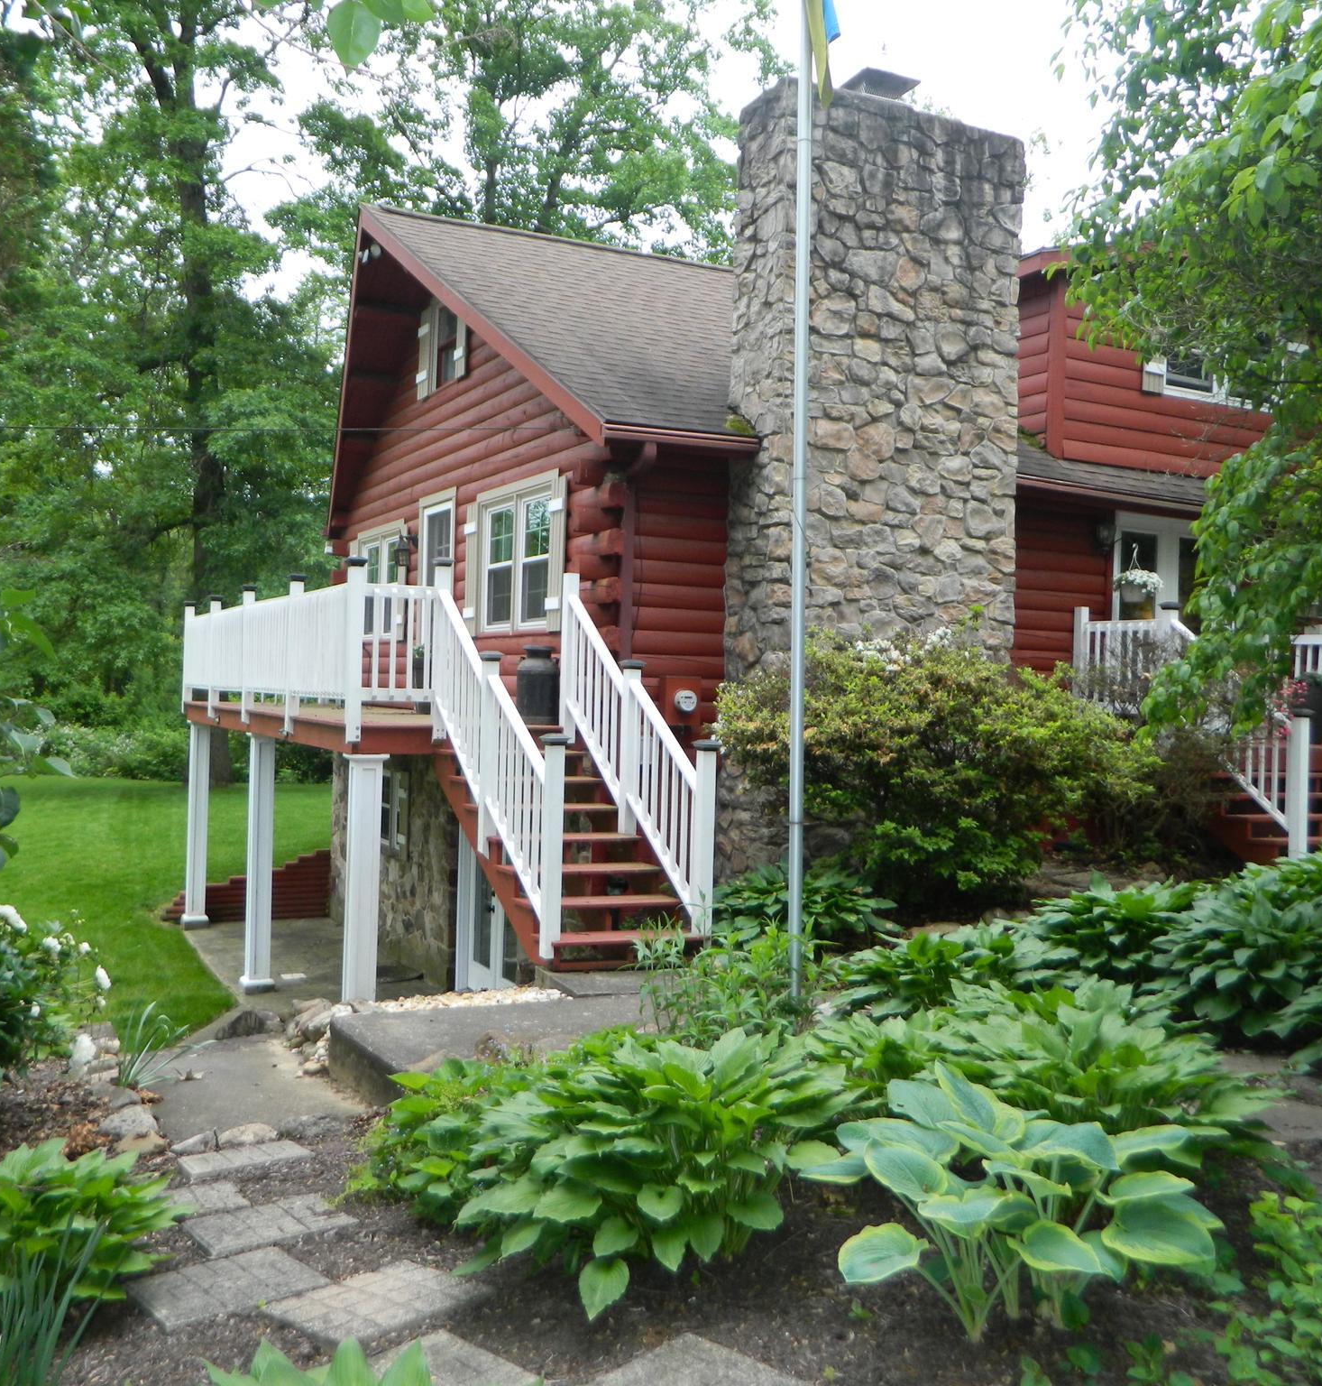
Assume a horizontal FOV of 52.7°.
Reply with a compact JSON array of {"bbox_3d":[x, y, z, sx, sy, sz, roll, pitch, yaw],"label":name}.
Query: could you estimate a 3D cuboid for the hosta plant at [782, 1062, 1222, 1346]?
[{"bbox_3d":[0.730,1.040,2.800,0.860,0.540,0.770,1,0,15],"label":"hosta plant"}]

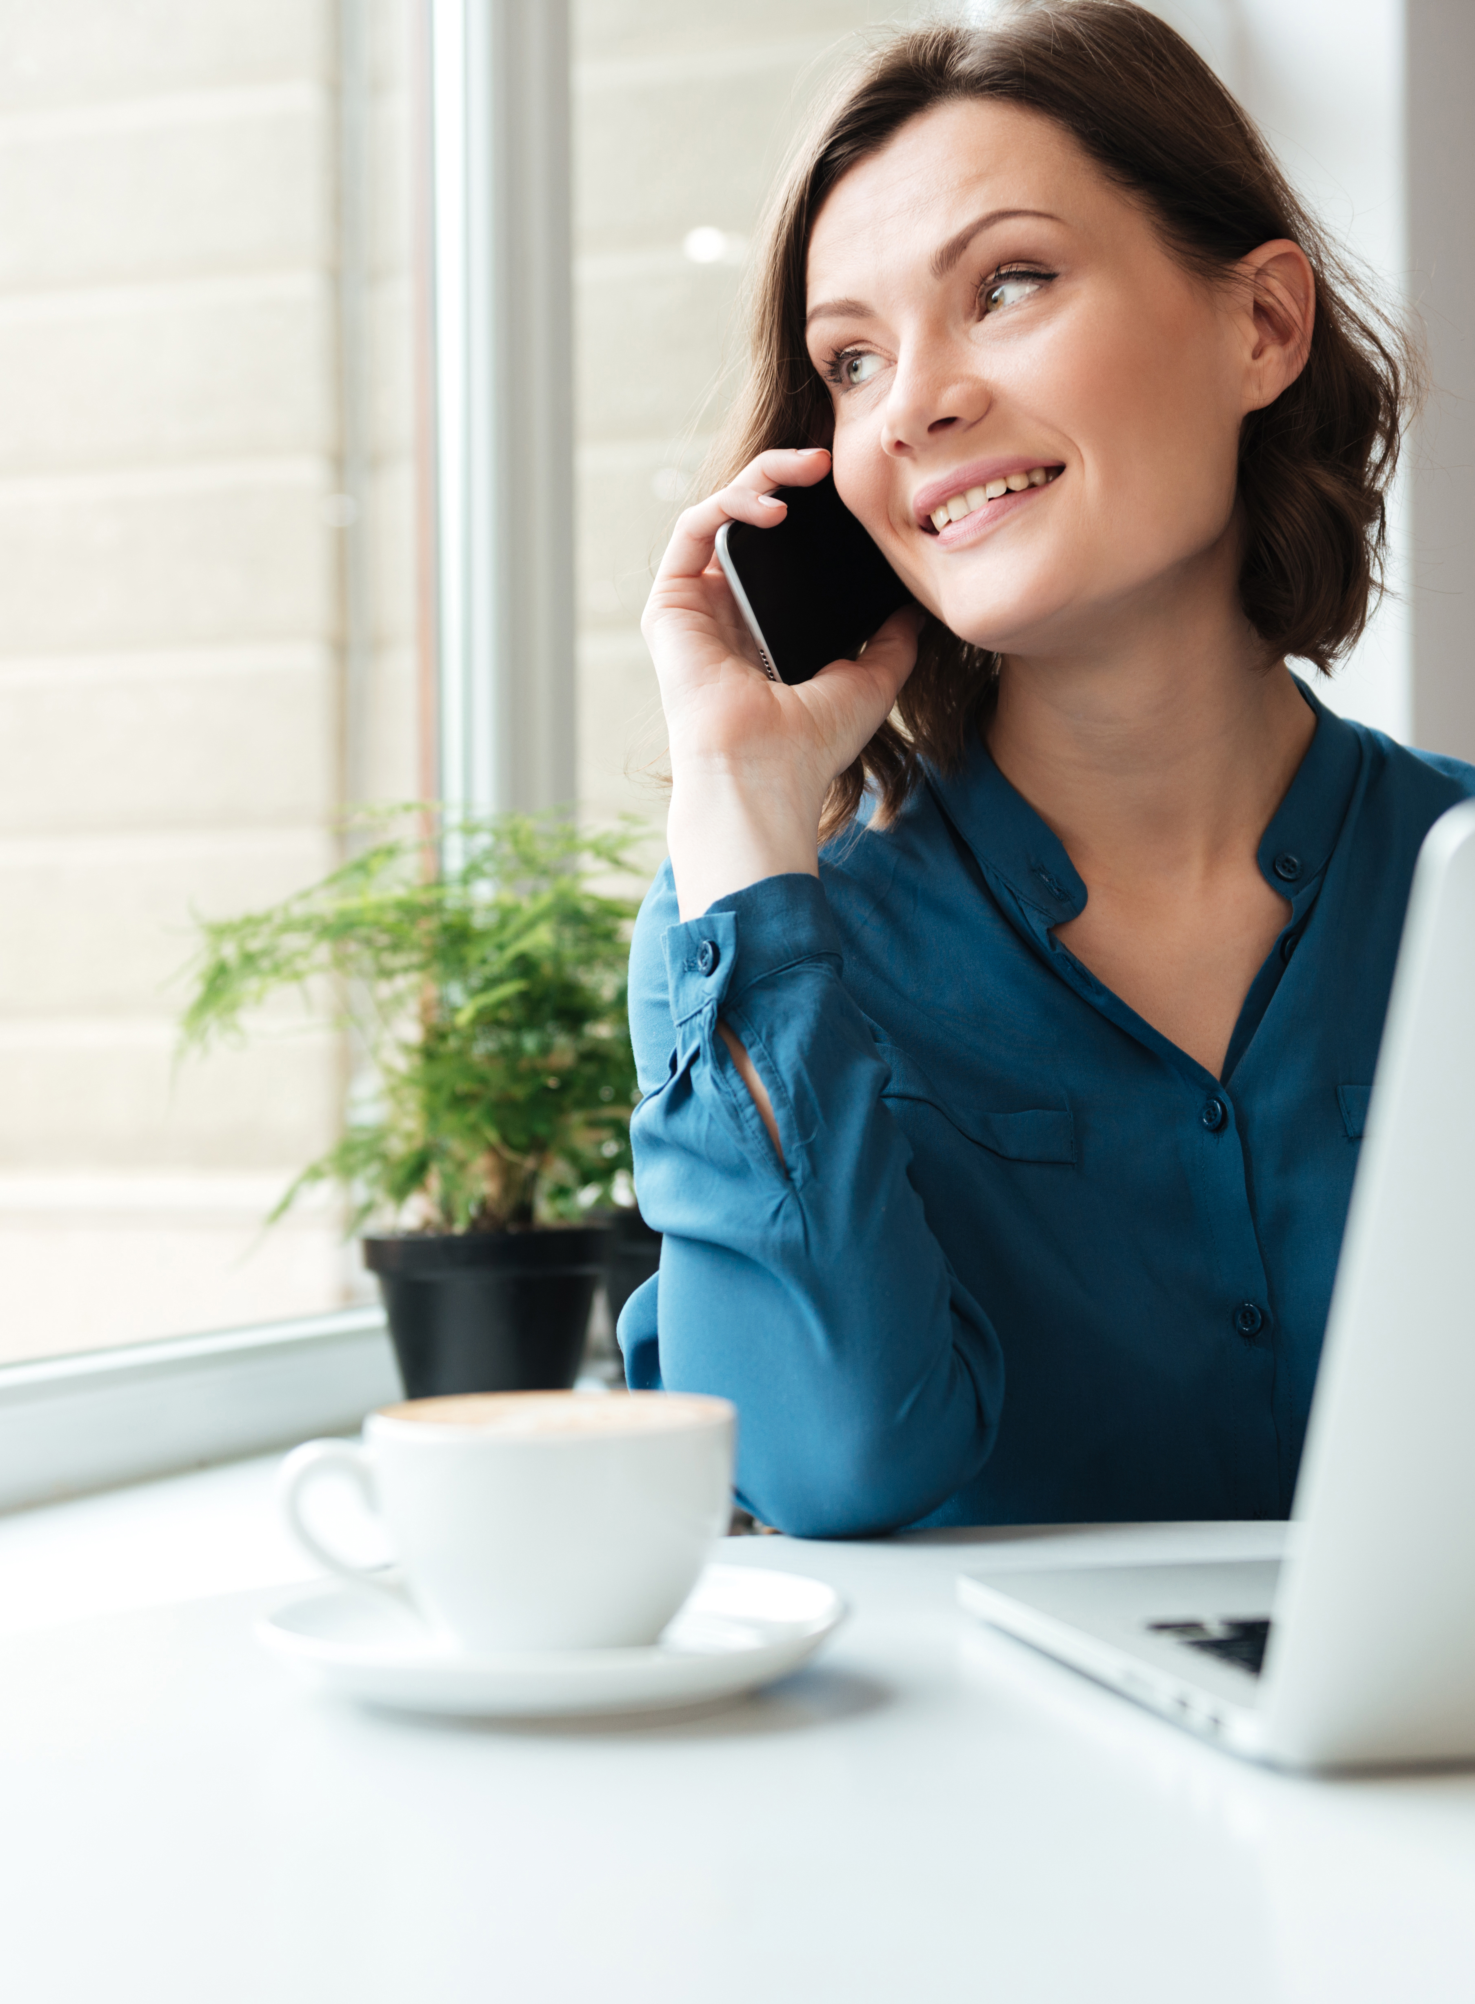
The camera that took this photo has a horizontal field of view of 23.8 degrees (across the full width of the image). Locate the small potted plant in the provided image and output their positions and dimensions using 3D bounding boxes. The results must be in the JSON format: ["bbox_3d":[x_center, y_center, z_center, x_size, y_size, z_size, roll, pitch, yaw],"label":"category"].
[{"bbox_3d":[-0.158,0.057,1.720,0.232,0.302,0.210,-1,0,0],"label":"small potted plant"}]

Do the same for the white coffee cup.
[{"bbox_3d":[-0.055,0.127,0.832,0.109,0.058,0.088,-1,0,-4],"label":"white coffee cup"}]

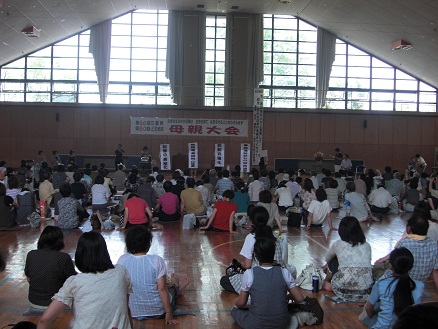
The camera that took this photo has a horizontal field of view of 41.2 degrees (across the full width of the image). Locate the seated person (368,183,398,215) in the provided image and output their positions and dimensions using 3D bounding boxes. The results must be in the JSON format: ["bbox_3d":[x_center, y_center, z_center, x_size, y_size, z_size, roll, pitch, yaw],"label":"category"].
[{"bbox_3d":[3.923,0.781,14.087,0.660,0.770,0.700,1,2,-2],"label":"seated person"}]

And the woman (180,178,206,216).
[{"bbox_3d":[-0.560,0.725,12.902,0.560,0.830,0.700,1,2,-4],"label":"woman"}]

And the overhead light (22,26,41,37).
[{"bbox_3d":[-9.147,-6.428,28.217,0.560,0.290,1.150,1,2,-4],"label":"overhead light"}]

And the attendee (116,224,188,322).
[{"bbox_3d":[-0.596,0.920,5.220,0.620,0.760,0.900,1,1,6],"label":"attendee"}]

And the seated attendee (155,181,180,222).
[{"bbox_3d":[-1.060,0.748,12.156,0.600,0.810,0.700,1,2,-5],"label":"seated attendee"}]

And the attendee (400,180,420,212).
[{"bbox_3d":[4.707,0.753,14.597,0.500,0.820,0.650,0,2,-18],"label":"attendee"}]

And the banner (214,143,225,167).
[{"bbox_3d":[0.050,-0.419,27.772,0.431,1.078,0.030,1,2,-4],"label":"banner"}]

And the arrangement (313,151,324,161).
[{"bbox_3d":[5.678,-0.457,33.300,0.630,0.530,0.580,1,1,-4],"label":"arrangement"}]

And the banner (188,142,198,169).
[{"bbox_3d":[-1.338,-0.455,30.800,0.480,1.350,0.040,1,1,-4],"label":"banner"}]

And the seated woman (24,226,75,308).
[{"bbox_3d":[-1.570,0.938,5.538,0.500,0.770,0.720,1,2,-1],"label":"seated woman"}]

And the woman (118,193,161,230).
[{"bbox_3d":[-1.507,0.839,10.999,0.720,0.680,0.950,1,2,-4],"label":"woman"}]

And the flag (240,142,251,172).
[{"bbox_3d":[1.419,-0.326,30.600,0.490,1.500,0.040,1,1,-4],"label":"flag"}]

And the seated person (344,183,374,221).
[{"bbox_3d":[2.971,0.782,12.482,0.620,0.830,0.700,0,2,-10],"label":"seated person"}]

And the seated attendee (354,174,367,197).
[{"bbox_3d":[4.502,0.710,18.400,0.520,0.750,0.720,1,1,-9],"label":"seated attendee"}]

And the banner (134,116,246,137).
[{"bbox_3d":[-1.762,-2.243,35.016,7.050,1.060,0.040,1,1,-4],"label":"banner"}]

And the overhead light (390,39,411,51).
[{"bbox_3d":[9.317,-6.063,29.578,0.560,0.290,1.150,1,2,-4],"label":"overhead light"}]

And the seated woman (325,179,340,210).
[{"bbox_3d":[2.875,0.761,14.750,0.500,0.760,0.700,1,1,-9],"label":"seated woman"}]

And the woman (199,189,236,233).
[{"bbox_3d":[0.009,0.830,10.450,0.660,0.720,0.880,1,1,-12],"label":"woman"}]

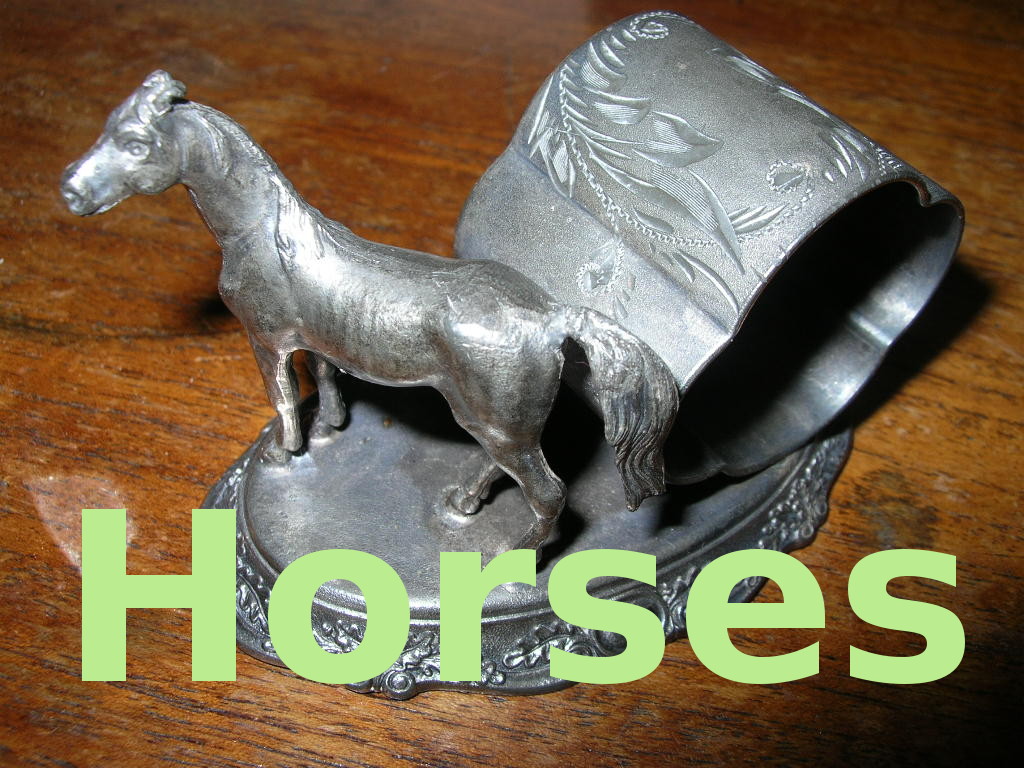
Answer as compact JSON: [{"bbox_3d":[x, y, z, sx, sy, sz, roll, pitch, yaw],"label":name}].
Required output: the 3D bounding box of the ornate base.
[{"bbox_3d":[0.004,0.009,0.145,0.094,0.009,0.061,-17,51,-14],"label":"ornate base"}]

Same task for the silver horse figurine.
[{"bbox_3d":[-0.015,-0.005,0.114,0.067,0.058,0.016,18,51,15],"label":"silver horse figurine"}]

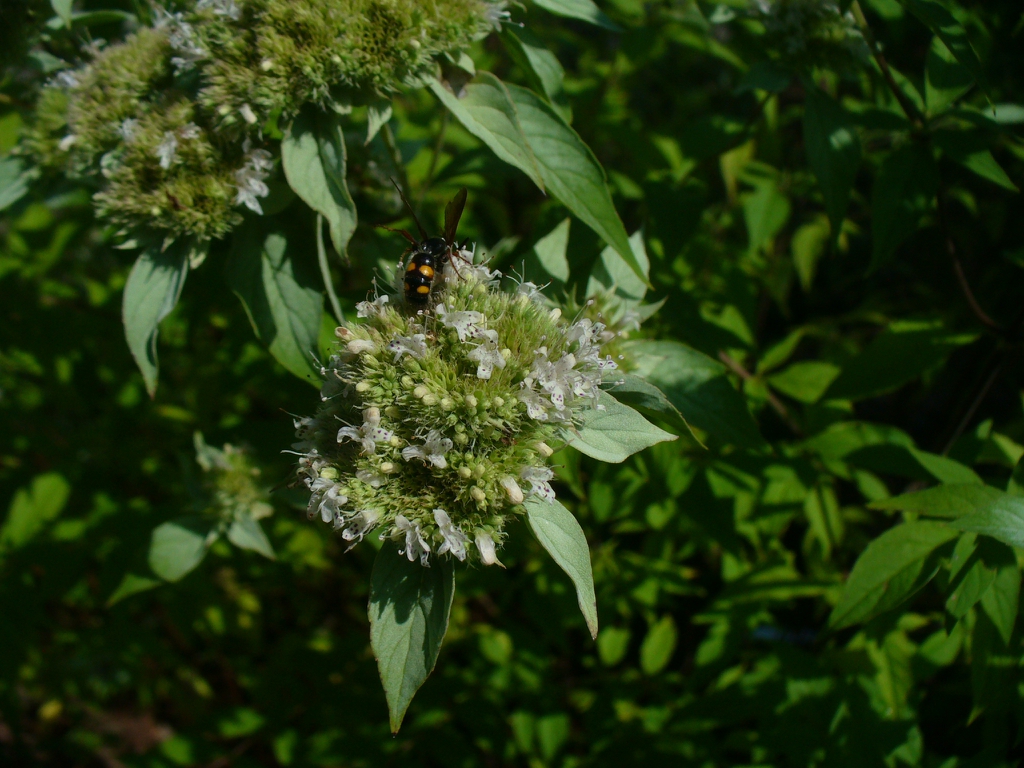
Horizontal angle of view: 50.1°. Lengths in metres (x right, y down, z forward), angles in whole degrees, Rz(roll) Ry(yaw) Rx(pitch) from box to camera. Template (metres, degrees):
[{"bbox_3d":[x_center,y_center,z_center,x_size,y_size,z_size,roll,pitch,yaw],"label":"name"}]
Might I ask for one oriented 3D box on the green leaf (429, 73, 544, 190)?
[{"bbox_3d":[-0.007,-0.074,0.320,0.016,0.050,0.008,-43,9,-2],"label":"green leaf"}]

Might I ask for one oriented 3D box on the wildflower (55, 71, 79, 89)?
[{"bbox_3d":[-0.136,-0.093,0.335,0.007,0.007,0.007,-30,17,-11],"label":"wildflower"}]

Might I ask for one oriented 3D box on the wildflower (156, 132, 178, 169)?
[{"bbox_3d":[-0.061,-0.042,0.195,0.004,0.006,0.004,0,37,0],"label":"wildflower"}]

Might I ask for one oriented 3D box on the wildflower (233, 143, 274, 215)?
[{"bbox_3d":[-0.045,-0.036,0.192,0.006,0.011,0.006,-14,39,-18],"label":"wildflower"}]

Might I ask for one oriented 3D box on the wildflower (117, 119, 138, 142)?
[{"bbox_3d":[-0.070,-0.046,0.200,0.004,0.004,0.004,3,37,5],"label":"wildflower"}]

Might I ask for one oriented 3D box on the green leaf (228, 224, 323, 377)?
[{"bbox_3d":[-0.069,-0.023,0.320,0.022,0.052,0.010,-29,12,-16],"label":"green leaf"}]

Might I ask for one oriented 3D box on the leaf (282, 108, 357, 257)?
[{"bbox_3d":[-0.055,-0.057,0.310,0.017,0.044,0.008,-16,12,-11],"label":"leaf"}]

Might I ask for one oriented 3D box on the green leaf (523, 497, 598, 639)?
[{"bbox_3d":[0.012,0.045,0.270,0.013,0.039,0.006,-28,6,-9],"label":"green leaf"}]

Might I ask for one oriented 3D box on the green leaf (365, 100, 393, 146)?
[{"bbox_3d":[-0.023,-0.045,0.190,0.005,0.003,0.011,24,74,7],"label":"green leaf"}]

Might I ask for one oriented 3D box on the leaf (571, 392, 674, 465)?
[{"bbox_3d":[0.016,0.006,0.157,0.018,0.004,0.012,13,52,3],"label":"leaf"}]

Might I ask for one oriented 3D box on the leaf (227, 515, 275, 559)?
[{"bbox_3d":[-0.062,0.036,0.260,0.010,0.003,0.015,-39,71,-25],"label":"leaf"}]

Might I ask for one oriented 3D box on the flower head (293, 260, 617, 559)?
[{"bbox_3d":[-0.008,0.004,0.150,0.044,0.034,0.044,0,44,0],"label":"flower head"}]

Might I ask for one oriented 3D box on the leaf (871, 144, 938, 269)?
[{"bbox_3d":[0.179,-0.081,0.500,0.028,0.066,0.011,23,12,20],"label":"leaf"}]

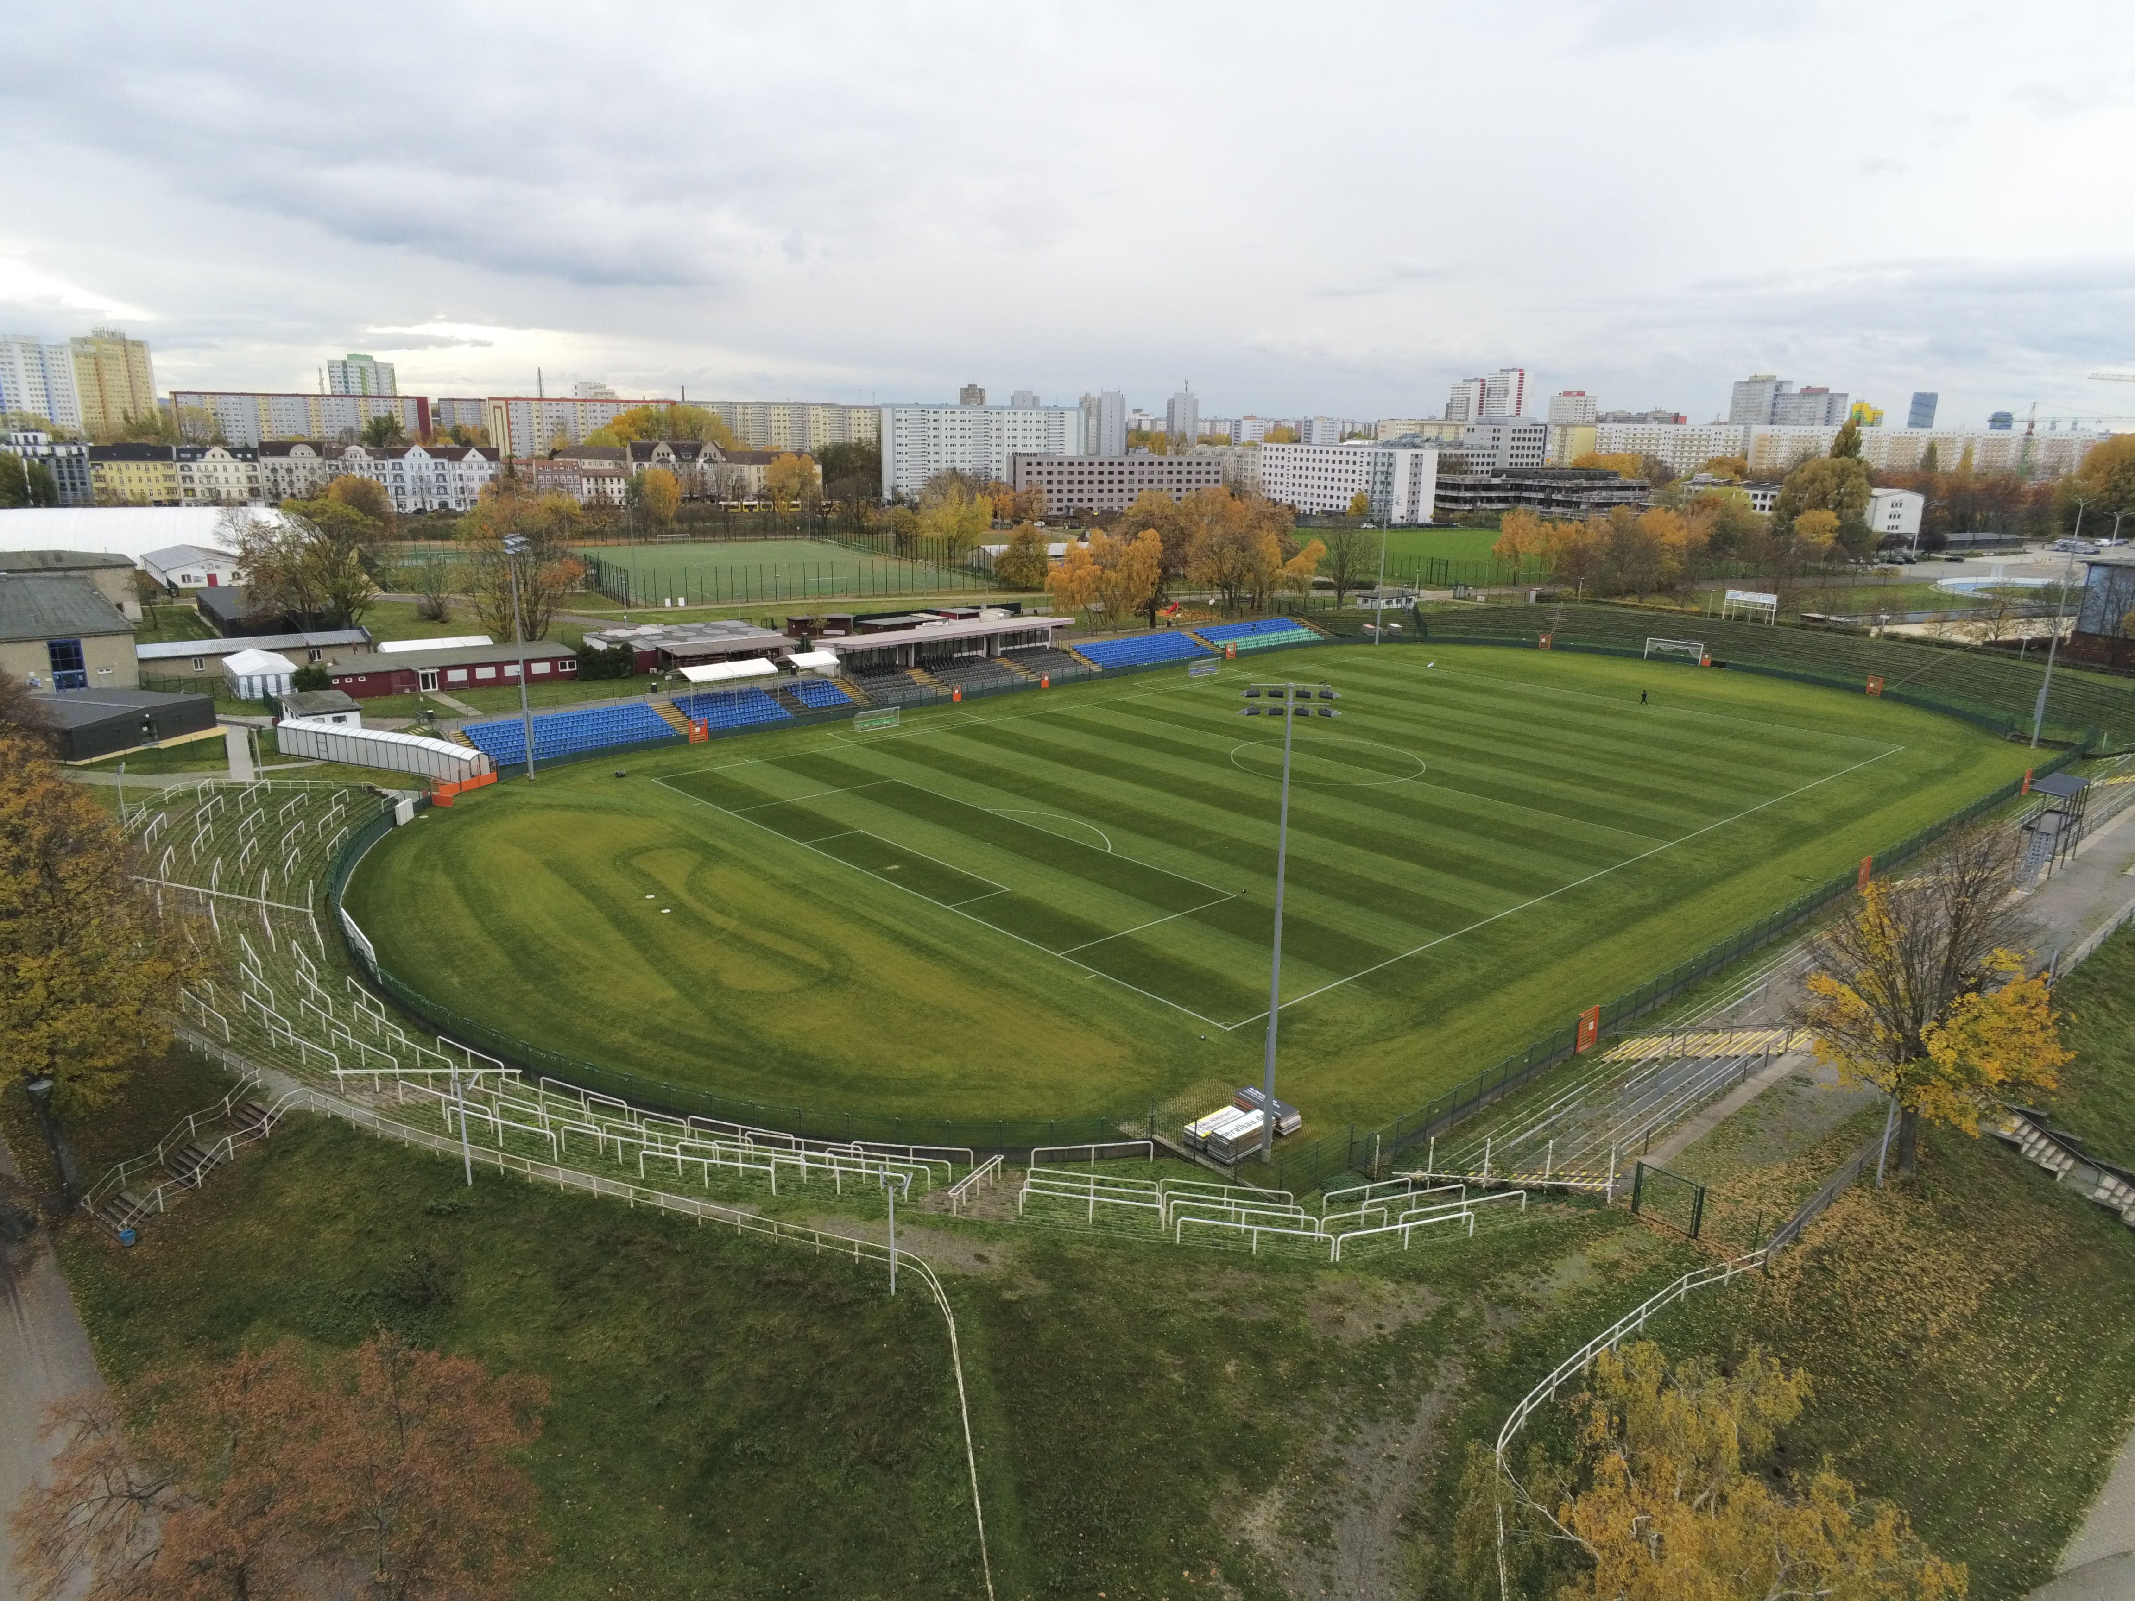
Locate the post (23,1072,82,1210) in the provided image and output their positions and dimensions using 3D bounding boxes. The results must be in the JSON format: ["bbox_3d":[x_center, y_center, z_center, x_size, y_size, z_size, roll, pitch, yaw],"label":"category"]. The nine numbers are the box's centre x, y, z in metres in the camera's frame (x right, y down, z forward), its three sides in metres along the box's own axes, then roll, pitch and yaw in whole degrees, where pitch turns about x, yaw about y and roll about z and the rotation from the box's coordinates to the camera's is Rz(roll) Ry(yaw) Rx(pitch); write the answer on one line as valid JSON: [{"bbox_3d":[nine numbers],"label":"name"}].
[{"bbox_3d":[-41.032,13.763,57.349,0.800,6.016,0.800,-11,20,-37],"label":"post"}]

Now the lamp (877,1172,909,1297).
[{"bbox_3d":[-5.865,14.739,48.281,1.100,4.950,0.500,7,17,20],"label":"lamp"}]

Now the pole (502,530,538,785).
[{"bbox_3d":[-46.924,-12.129,122.816,1.400,21.368,4.200,-1,16,-8],"label":"pole"}]

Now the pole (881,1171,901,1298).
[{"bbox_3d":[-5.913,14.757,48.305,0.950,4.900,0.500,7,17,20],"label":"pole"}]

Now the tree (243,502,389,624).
[{"bbox_3d":[-99.515,-30.143,187.579,18.500,16.500,15.500,-7,18,-27],"label":"tree"}]

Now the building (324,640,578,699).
[{"bbox_3d":[-68.445,-14.562,157.222,25.600,3.200,9.400,-9,19,-33],"label":"building"}]

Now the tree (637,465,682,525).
[{"bbox_3d":[-101.571,-75.822,353.197,10.200,14.800,9.800,-3,16,-15],"label":"tree"}]

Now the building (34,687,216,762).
[{"bbox_3d":[-91.625,-7.329,132.931,14.020,2.950,14.785,6,17,16],"label":"building"}]

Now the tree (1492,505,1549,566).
[{"bbox_3d":[86.147,-48.227,268.536,10.497,14.629,10.497,6,17,17],"label":"tree"}]

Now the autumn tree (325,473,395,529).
[{"bbox_3d":[-146.749,-59.398,294.061,14.634,16.646,14.634,-7,18,-25],"label":"autumn tree"}]

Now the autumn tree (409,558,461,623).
[{"bbox_3d":[-91.643,-30.498,205.567,7.541,9.699,7.541,-6,17,-23],"label":"autumn tree"}]

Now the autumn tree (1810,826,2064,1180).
[{"bbox_3d":[34.763,8.417,55.840,10.300,14.200,10.000,11,19,32],"label":"autumn tree"}]

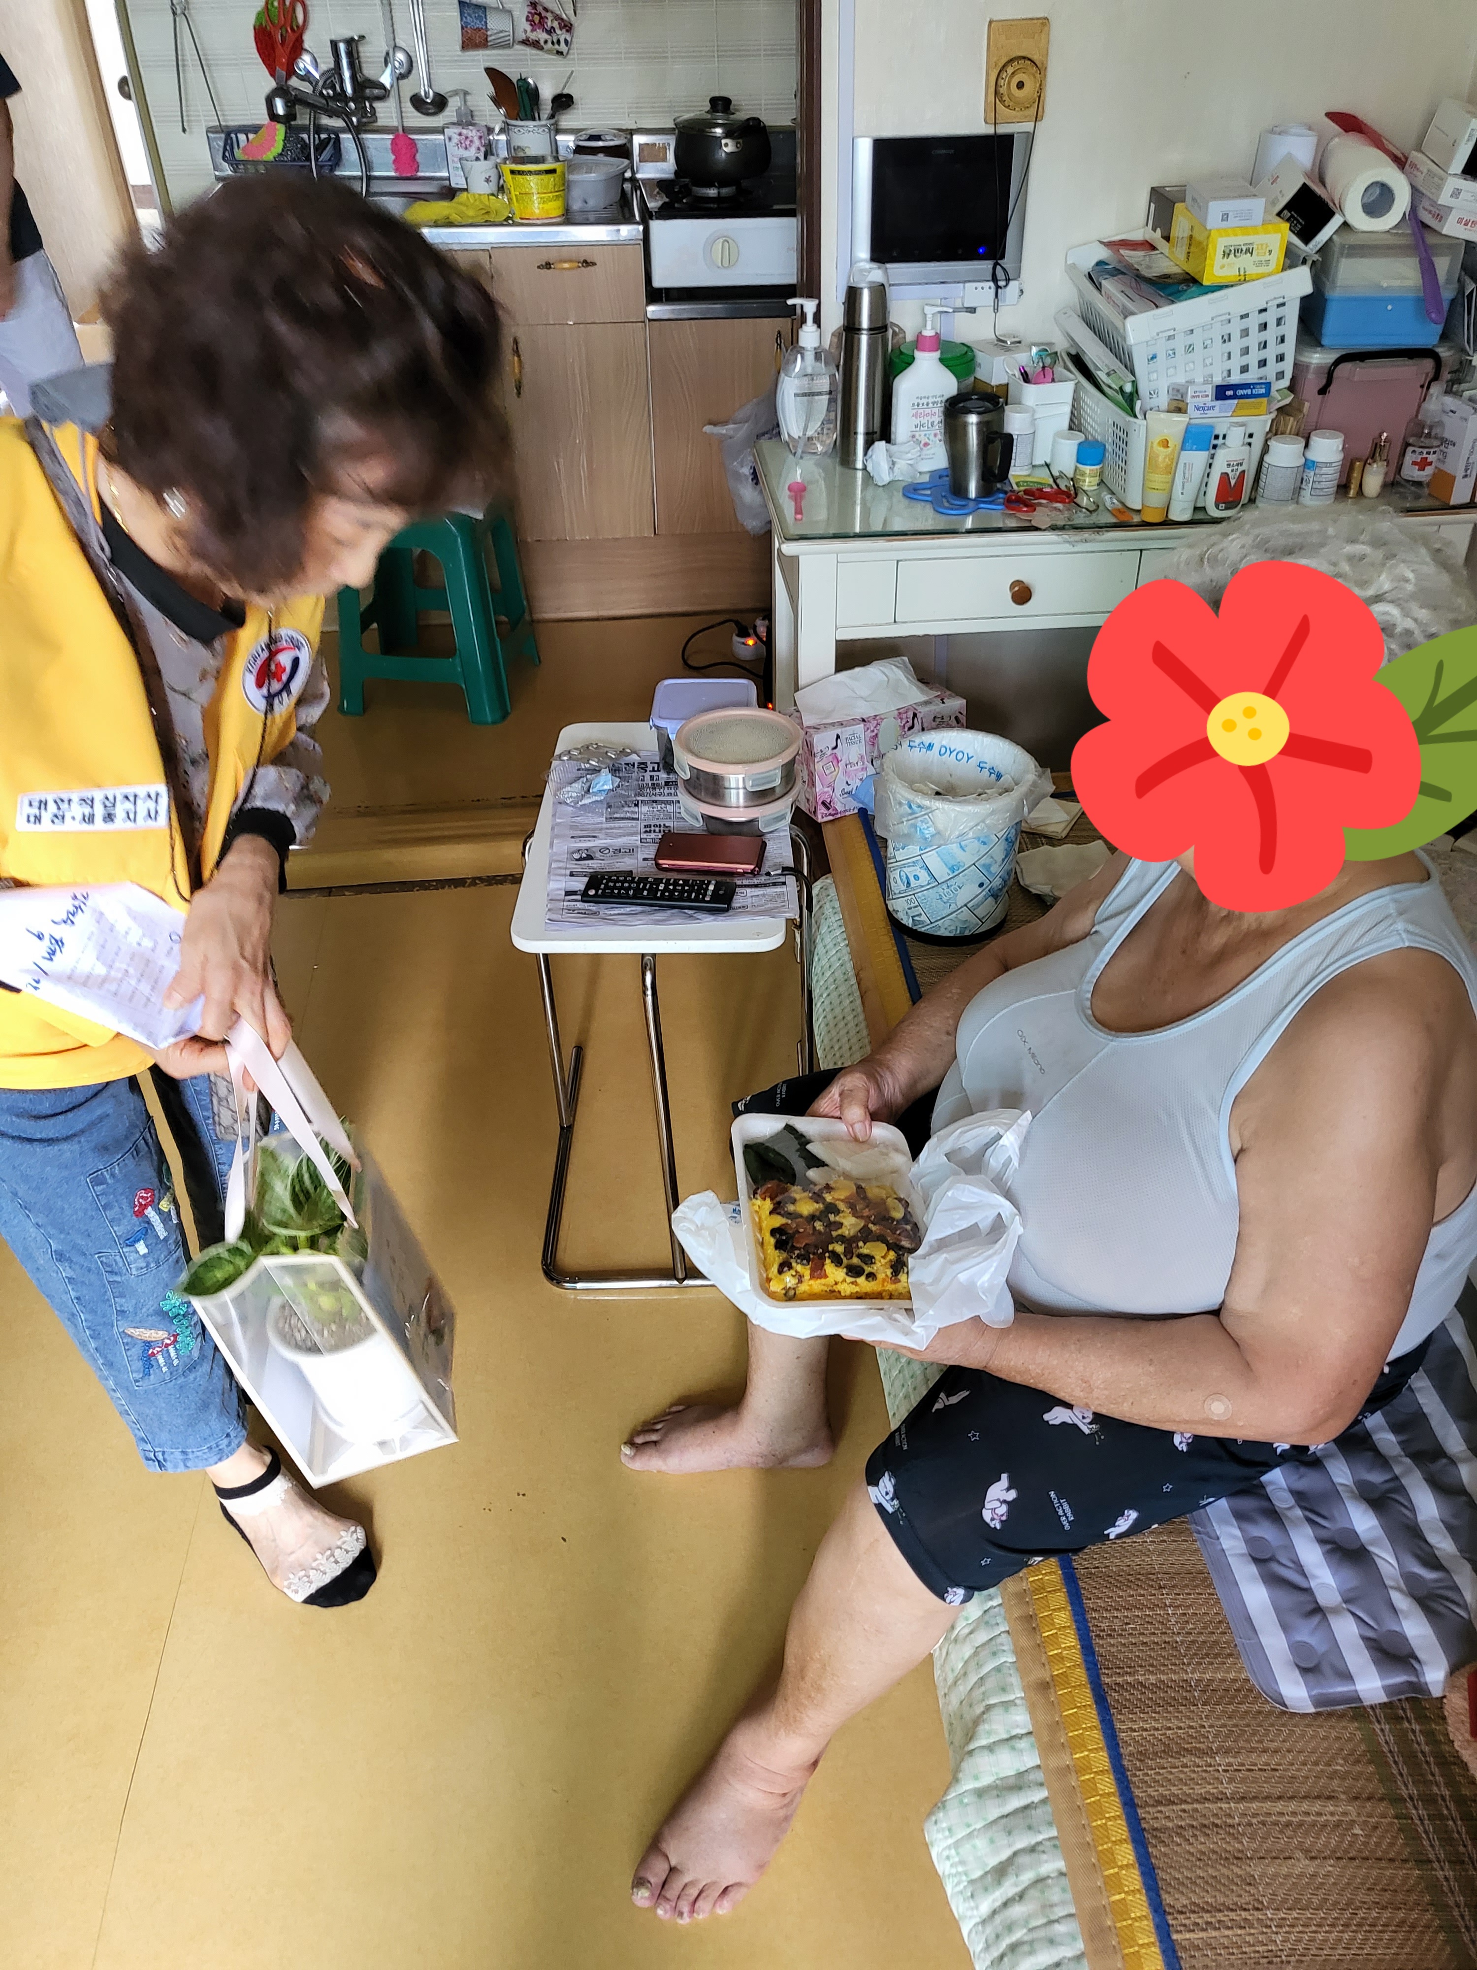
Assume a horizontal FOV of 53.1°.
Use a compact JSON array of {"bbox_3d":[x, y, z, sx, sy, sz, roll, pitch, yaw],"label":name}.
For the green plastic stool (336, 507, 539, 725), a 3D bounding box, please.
[{"bbox_3d":[-0.664,-0.833,3.165,0.360,0.420,0.360,4,36,8],"label":"green plastic stool"}]

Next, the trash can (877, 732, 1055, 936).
[{"bbox_3d":[0.305,-0.208,2.105,0.215,0.248,0.215,-1,36,1],"label":"trash can"}]

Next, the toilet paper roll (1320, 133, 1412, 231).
[{"bbox_3d":[0.790,-1.017,1.873,0.087,0.087,0.100,-3,51,-2],"label":"toilet paper roll"}]

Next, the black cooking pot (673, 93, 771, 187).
[{"bbox_3d":[-0.019,-1.814,3.191,0.213,0.166,0.335,-17,39,-20],"label":"black cooking pot"}]

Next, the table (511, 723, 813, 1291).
[{"bbox_3d":[-0.077,0.002,1.950,0.345,0.470,0.610,-1,36,2],"label":"table"}]

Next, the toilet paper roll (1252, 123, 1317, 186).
[{"bbox_3d":[0.729,-1.089,1.983,0.080,0.100,0.080,-1,36,1],"label":"toilet paper roll"}]

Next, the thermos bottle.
[{"bbox_3d":[0.176,-0.853,2.038,0.066,0.257,0.066,-3,36,-2],"label":"thermos bottle"}]

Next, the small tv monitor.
[{"bbox_3d":[0.275,-1.067,2.035,0.237,0.182,0.042,-3,36,-2],"label":"small tv monitor"}]

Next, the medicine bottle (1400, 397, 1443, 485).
[{"bbox_3d":[0.910,-0.727,1.964,0.054,0.105,0.054,9,37,14],"label":"medicine bottle"}]

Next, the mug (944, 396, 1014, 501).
[{"bbox_3d":[0.331,-0.717,1.964,0.103,0.115,0.080,9,37,14],"label":"mug"}]

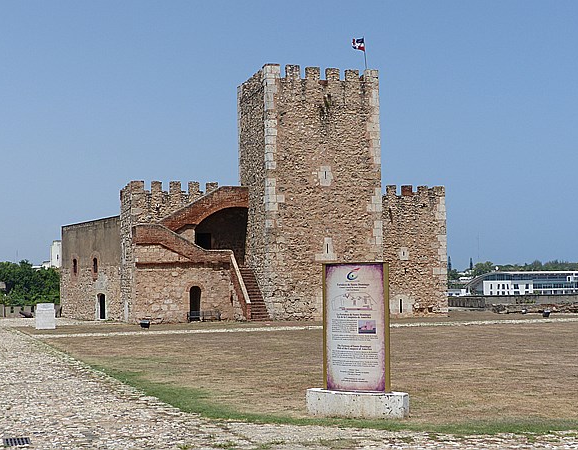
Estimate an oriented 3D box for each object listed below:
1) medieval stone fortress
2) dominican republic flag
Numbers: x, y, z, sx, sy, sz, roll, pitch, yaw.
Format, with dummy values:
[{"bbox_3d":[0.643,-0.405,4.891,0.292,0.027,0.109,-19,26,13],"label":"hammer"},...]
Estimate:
[{"bbox_3d":[-3.413,-1.506,74.776,27.340,17.800,21.048,0,-4,-17],"label":"medieval stone fortress"},{"bbox_3d":[4.898,-12.756,66.256,1.100,1.020,0.400,0,-4,-14],"label":"dominican republic flag"}]

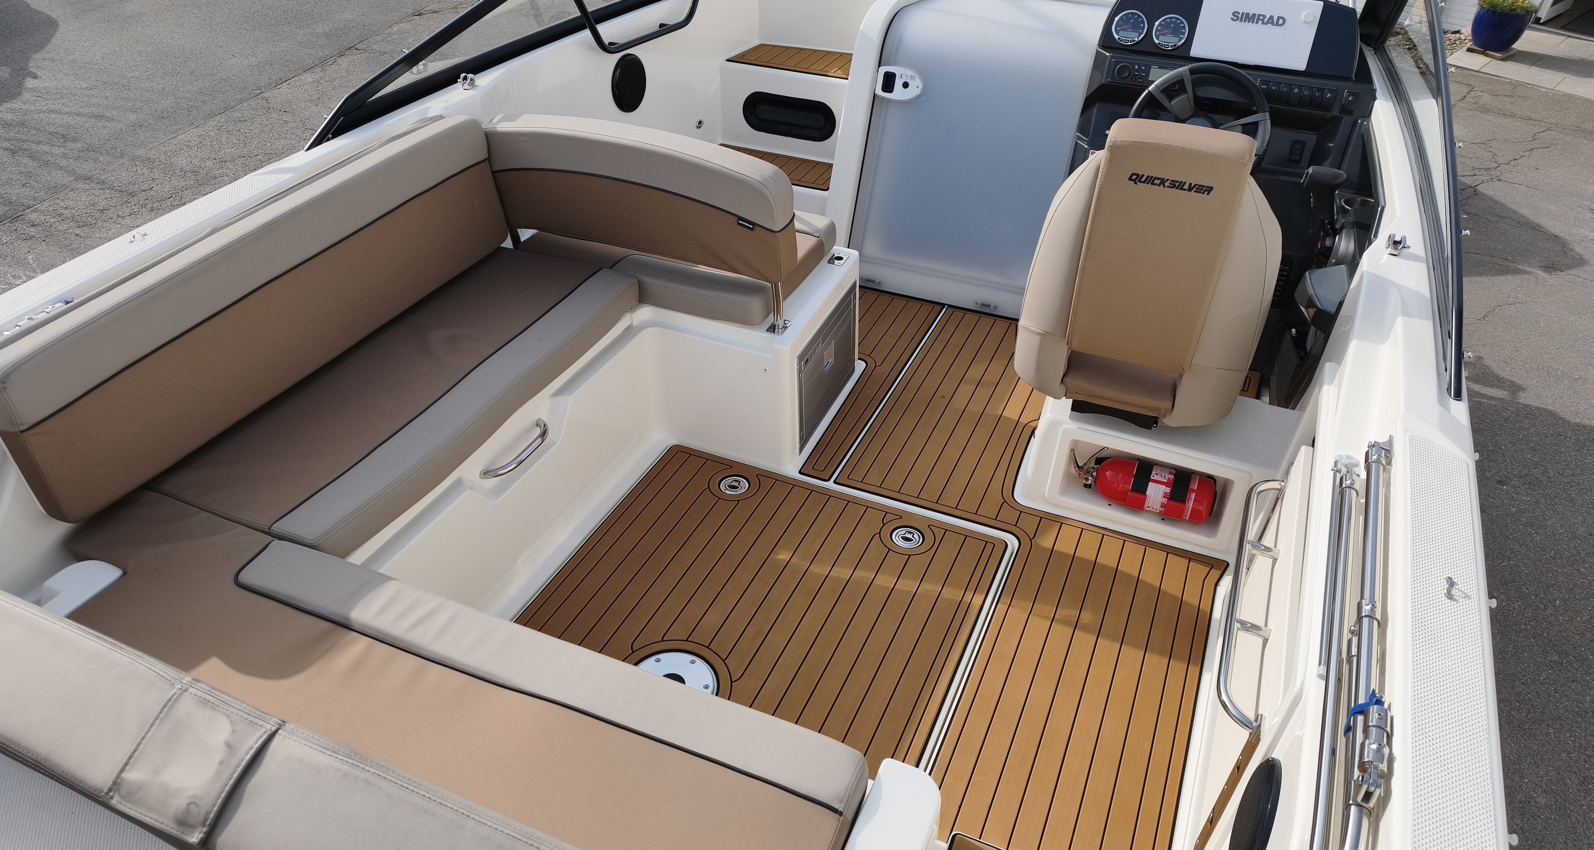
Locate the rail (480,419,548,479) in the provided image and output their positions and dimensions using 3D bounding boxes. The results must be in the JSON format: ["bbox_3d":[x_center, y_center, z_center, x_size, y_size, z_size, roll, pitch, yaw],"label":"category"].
[{"bbox_3d":[-0.594,0.053,2.285,0.055,0.030,0.215,15,38,19],"label":"rail"}]

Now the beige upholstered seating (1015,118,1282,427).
[{"bbox_3d":[0.840,-0.431,2.451,0.530,0.700,0.560,15,38,19],"label":"beige upholstered seating"}]

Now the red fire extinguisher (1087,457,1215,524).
[{"bbox_3d":[0.837,0.151,2.535,0.315,0.120,0.120,11,3,18],"label":"red fire extinguisher"}]

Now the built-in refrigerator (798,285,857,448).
[{"bbox_3d":[0.035,-0.168,2.820,0.120,0.320,0.405,15,38,19],"label":"built-in refrigerator"}]

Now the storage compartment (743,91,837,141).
[{"bbox_3d":[-0.007,-1.081,3.666,0.355,0.145,0.090,15,38,19],"label":"storage compartment"}]

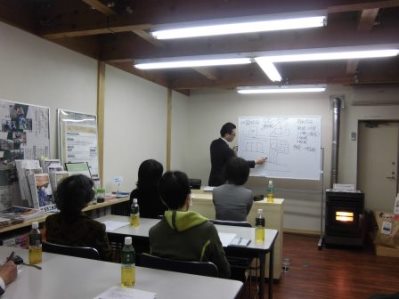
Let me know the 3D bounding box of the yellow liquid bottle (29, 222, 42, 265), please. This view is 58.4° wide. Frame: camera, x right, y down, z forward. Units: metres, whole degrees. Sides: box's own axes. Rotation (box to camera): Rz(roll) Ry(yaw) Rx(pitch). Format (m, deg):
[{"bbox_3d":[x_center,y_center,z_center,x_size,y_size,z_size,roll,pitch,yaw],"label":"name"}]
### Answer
[{"bbox_3d":[-0.881,0.500,1.925,0.064,0.215,0.064,1,0,19],"label":"yellow liquid bottle"}]

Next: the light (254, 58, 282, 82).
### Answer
[{"bbox_3d":[0.813,-0.928,4.060,0.150,0.100,1.230,1,0,19],"label":"light"}]

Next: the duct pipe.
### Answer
[{"bbox_3d":[2.017,-0.101,5.282,0.115,1.334,0.115,1,0,19],"label":"duct pipe"}]

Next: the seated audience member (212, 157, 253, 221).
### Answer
[{"bbox_3d":[0.354,0.726,3.489,0.440,1.300,0.620,1,1,18],"label":"seated audience member"}]

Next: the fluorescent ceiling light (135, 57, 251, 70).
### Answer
[{"bbox_3d":[-0.089,-0.847,3.480,1.210,0.080,0.075,1,1,18],"label":"fluorescent ceiling light"}]

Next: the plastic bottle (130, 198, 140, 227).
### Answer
[{"bbox_3d":[-0.509,0.505,2.848,0.064,0.215,0.064,1,0,19],"label":"plastic bottle"}]

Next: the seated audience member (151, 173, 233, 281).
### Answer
[{"bbox_3d":[-0.014,0.735,2.307,0.500,1.200,0.720,2,0,22],"label":"seated audience member"}]

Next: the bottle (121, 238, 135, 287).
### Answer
[{"bbox_3d":[-0.327,0.515,1.648,0.064,0.215,0.064,1,0,0],"label":"bottle"}]

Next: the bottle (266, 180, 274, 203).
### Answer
[{"bbox_3d":[0.774,0.459,3.886,0.069,0.225,0.069,1,1,18],"label":"bottle"}]

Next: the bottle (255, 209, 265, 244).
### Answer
[{"bbox_3d":[0.451,0.567,2.624,0.068,0.232,0.068,1,1,18],"label":"bottle"}]

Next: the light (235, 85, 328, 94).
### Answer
[{"bbox_3d":[1.142,-0.840,5.046,1.235,0.100,0.150,1,0,19],"label":"light"}]

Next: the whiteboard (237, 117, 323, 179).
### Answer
[{"bbox_3d":[1.172,-0.028,5.320,1.210,0.910,0.040,1,1,23],"label":"whiteboard"}]

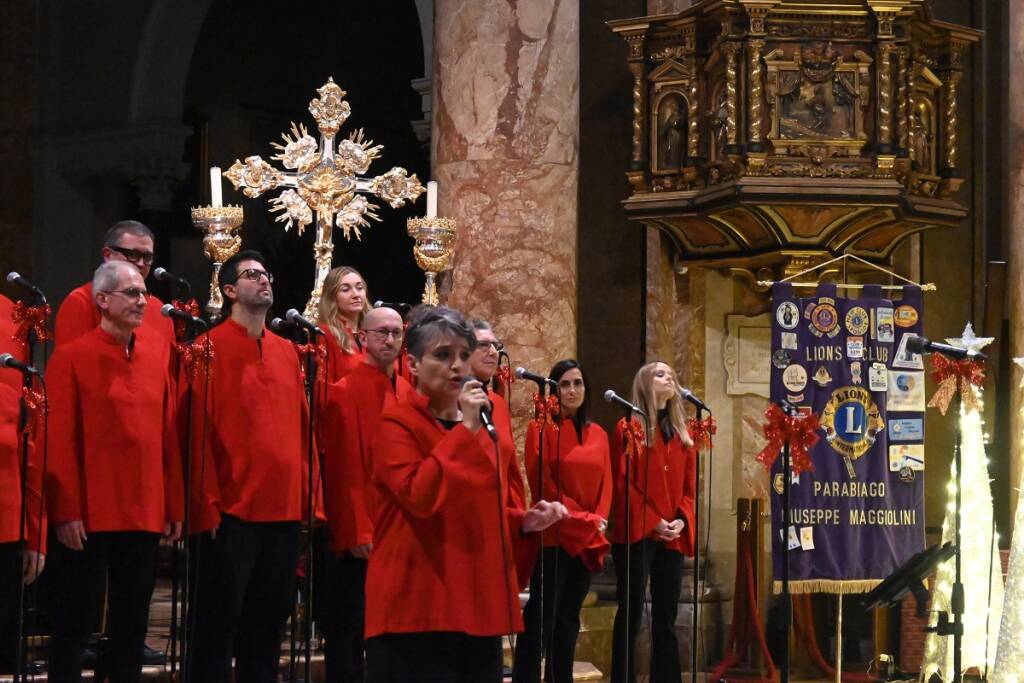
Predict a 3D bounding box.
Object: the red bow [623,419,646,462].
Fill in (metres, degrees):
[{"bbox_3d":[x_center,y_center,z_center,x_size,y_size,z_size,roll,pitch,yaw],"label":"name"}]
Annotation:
[{"bbox_3d":[0.537,0.429,9.350,0.150,0.182,0.080,2,-2,-42],"label":"red bow"}]

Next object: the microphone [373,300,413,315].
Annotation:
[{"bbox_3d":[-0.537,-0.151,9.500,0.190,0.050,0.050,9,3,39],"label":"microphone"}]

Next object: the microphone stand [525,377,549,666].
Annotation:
[{"bbox_3d":[0.106,0.903,8.467,0.280,1.520,0.280,-2,-3,45],"label":"microphone stand"}]

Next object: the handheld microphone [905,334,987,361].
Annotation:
[{"bbox_3d":[1.239,0.021,6.100,0.225,0.052,0.052,9,-1,9],"label":"handheld microphone"}]

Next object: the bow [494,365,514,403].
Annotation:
[{"bbox_3d":[-0.039,0.193,9.800,0.140,0.172,0.080,2,-2,-42],"label":"bow"}]

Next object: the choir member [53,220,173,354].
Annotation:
[{"bbox_3d":[-1.589,0.398,8.473,0.520,1.760,0.340,1,-2,-33],"label":"choir member"}]

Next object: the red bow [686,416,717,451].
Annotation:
[{"bbox_3d":[0.857,0.416,9.650,0.150,0.175,0.080,1,-2,-28],"label":"red bow"}]

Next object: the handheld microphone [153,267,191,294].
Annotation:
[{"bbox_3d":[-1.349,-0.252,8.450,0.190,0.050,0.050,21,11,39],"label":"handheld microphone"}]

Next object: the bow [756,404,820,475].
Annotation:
[{"bbox_3d":[0.752,0.266,5.800,0.172,0.190,0.080,0,-2,-3],"label":"bow"}]

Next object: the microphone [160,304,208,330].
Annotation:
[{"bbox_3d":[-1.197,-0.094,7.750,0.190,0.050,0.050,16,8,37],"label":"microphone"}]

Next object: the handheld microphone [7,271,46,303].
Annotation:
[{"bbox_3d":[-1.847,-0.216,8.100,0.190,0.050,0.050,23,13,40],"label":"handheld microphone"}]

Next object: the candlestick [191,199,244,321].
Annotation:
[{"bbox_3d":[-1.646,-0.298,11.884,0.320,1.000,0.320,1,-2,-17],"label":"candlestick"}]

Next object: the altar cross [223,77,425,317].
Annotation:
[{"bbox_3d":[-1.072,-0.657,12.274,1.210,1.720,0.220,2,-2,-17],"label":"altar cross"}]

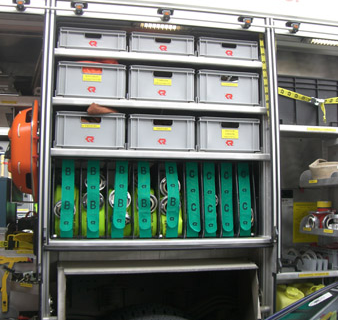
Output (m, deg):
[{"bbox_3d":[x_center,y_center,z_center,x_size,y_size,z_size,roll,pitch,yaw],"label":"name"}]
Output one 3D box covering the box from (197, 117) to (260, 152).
[{"bbox_3d":[0.319,-0.114,3.371,0.400,0.215,0.585,1,-8,-12],"label":"box"}]

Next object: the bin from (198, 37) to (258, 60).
[{"bbox_3d":[0.321,-0.671,3.446,0.400,0.122,0.585,1,-8,-12],"label":"bin"}]

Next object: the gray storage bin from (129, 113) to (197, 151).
[{"bbox_3d":[-0.098,-0.117,3.279,0.400,0.220,0.580,1,-7,-12],"label":"gray storage bin"}]

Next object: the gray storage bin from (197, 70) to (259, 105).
[{"bbox_3d":[0.318,-0.413,3.411,0.400,0.215,0.585,1,-8,-12],"label":"gray storage bin"}]

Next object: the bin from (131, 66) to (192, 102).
[{"bbox_3d":[-0.097,-0.420,3.317,0.400,0.220,0.580,1,-7,-12],"label":"bin"}]

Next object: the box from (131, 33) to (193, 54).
[{"bbox_3d":[-0.098,-0.682,3.355,0.400,0.122,0.585,1,-8,-12],"label":"box"}]

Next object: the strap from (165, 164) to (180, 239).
[{"bbox_3d":[0.021,0.232,2.957,0.080,0.463,0.030,1,-8,-12],"label":"strap"}]

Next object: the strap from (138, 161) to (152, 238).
[{"bbox_3d":[-0.139,0.232,2.928,0.076,0.449,0.030,1,-7,-12],"label":"strap"}]

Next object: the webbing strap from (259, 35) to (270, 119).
[{"bbox_3d":[0.619,-0.525,3.155,0.045,0.566,0.030,1,-7,-12],"label":"webbing strap"}]

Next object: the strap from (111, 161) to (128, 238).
[{"bbox_3d":[-0.288,0.227,2.889,0.090,0.452,0.030,1,-8,-12],"label":"strap"}]

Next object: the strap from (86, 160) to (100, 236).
[{"bbox_3d":[-0.438,0.224,2.864,0.076,0.445,0.030,1,-7,-12],"label":"strap"}]

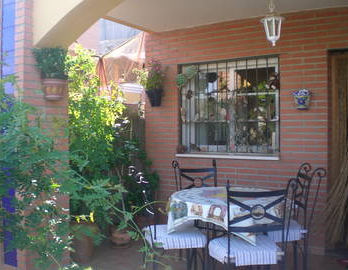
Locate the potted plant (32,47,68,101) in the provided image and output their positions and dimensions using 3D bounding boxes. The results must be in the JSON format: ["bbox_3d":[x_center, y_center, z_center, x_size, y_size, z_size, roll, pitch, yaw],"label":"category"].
[{"bbox_3d":[-1.000,-0.498,3.200,0.260,0.420,0.270,0,1,0],"label":"potted plant"}]

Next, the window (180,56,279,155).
[{"bbox_3d":[0.590,-0.317,4.514,1.210,1.070,0.120,0,1,31],"label":"window"}]

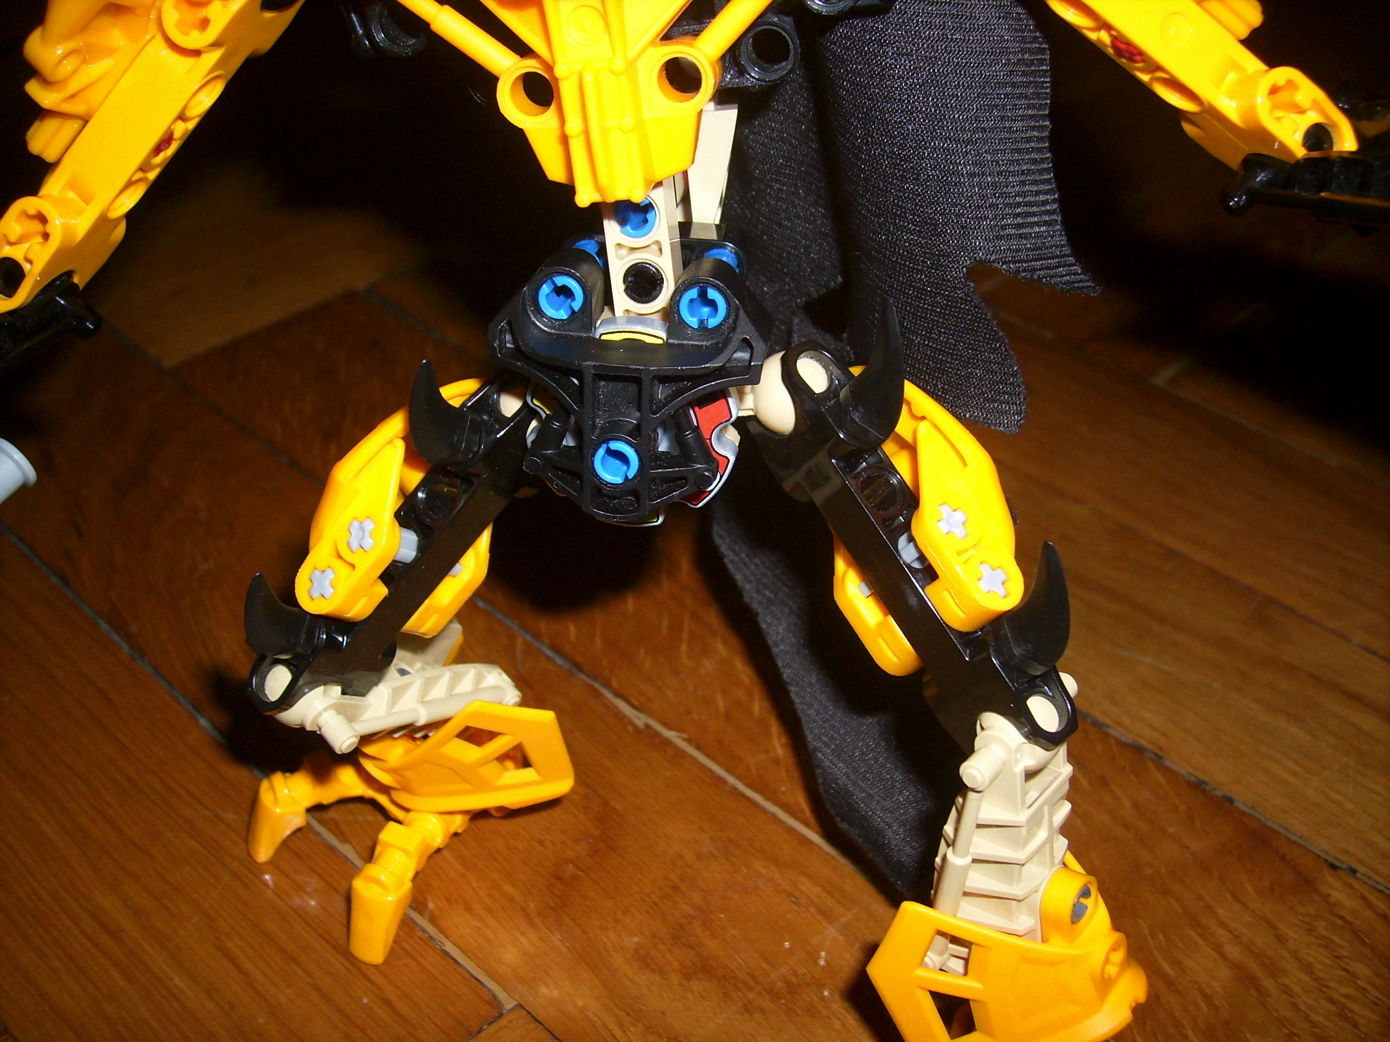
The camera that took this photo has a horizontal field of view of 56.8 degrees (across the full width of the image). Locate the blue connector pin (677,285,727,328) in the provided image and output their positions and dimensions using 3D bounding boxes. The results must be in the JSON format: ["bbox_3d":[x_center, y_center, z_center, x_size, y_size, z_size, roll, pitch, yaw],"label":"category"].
[{"bbox_3d":[0.003,-0.028,0.145,0.005,0.005,0.020,5,30,8],"label":"blue connector pin"}]

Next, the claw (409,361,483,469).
[{"bbox_3d":[-0.031,-0.013,0.154,0.011,0.014,0.007,-49,58,9],"label":"claw"}]

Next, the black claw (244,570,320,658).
[{"bbox_3d":[-0.052,0.012,0.159,0.010,0.014,0.007,-49,58,9],"label":"black claw"}]

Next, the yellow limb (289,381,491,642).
[{"bbox_3d":[-0.035,-0.002,0.171,0.034,0.023,0.018,-49,58,9],"label":"yellow limb"}]

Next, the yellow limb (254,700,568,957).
[{"bbox_3d":[-0.040,0.038,0.183,0.030,0.020,0.043,30,47,28],"label":"yellow limb"}]

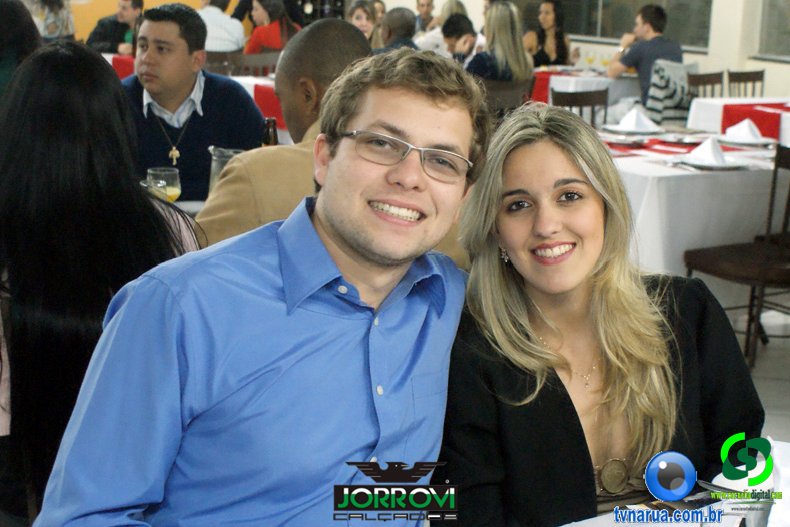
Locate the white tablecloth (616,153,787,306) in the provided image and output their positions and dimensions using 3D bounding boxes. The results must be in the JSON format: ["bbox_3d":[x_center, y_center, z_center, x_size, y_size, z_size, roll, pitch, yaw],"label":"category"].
[{"bbox_3d":[1.298,-0.254,3.971,1.180,0.495,1.150,-4,16,-14],"label":"white tablecloth"}]

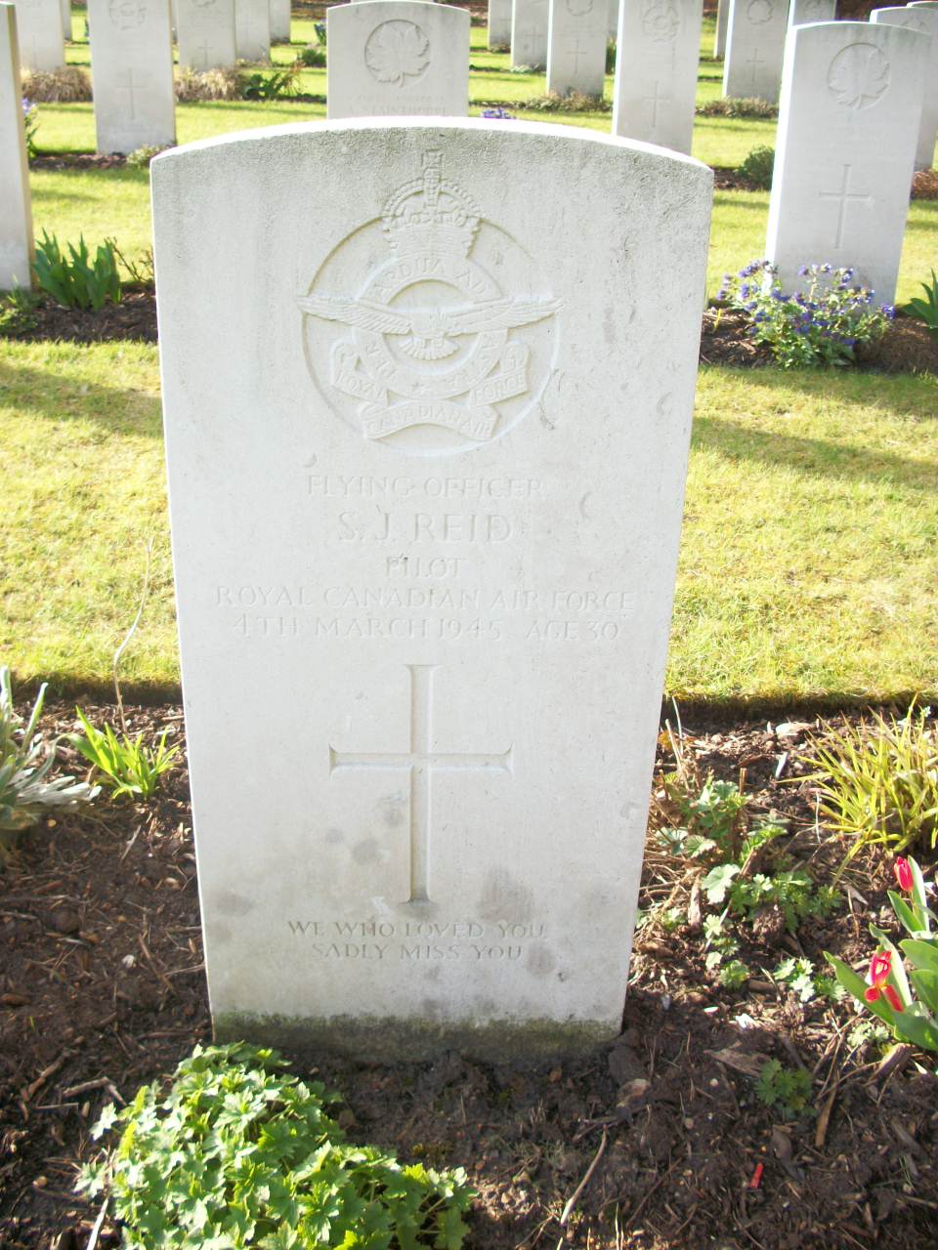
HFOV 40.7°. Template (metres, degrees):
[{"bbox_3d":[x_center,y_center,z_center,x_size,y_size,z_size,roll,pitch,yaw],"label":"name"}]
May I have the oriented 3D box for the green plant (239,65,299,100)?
[{"bbox_3d":[-1.315,-3.576,8.319,0.400,0.210,0.280,1,26,-2],"label":"green plant"}]

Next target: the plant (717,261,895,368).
[{"bbox_3d":[0.901,-0.857,3.315,0.470,0.235,0.400,1,26,-2],"label":"plant"}]

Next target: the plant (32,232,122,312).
[{"bbox_3d":[-1.075,-0.977,3.462,0.235,0.200,0.180,1,26,-2],"label":"plant"}]

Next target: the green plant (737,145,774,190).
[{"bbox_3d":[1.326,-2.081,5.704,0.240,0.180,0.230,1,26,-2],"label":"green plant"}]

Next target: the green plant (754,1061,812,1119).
[{"bbox_3d":[0.283,0.410,1.132,0.053,0.036,0.050,1,26,-2],"label":"green plant"}]

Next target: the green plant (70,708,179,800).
[{"bbox_3d":[-0.410,0.148,1.504,0.125,0.105,0.095,1,26,-2],"label":"green plant"}]

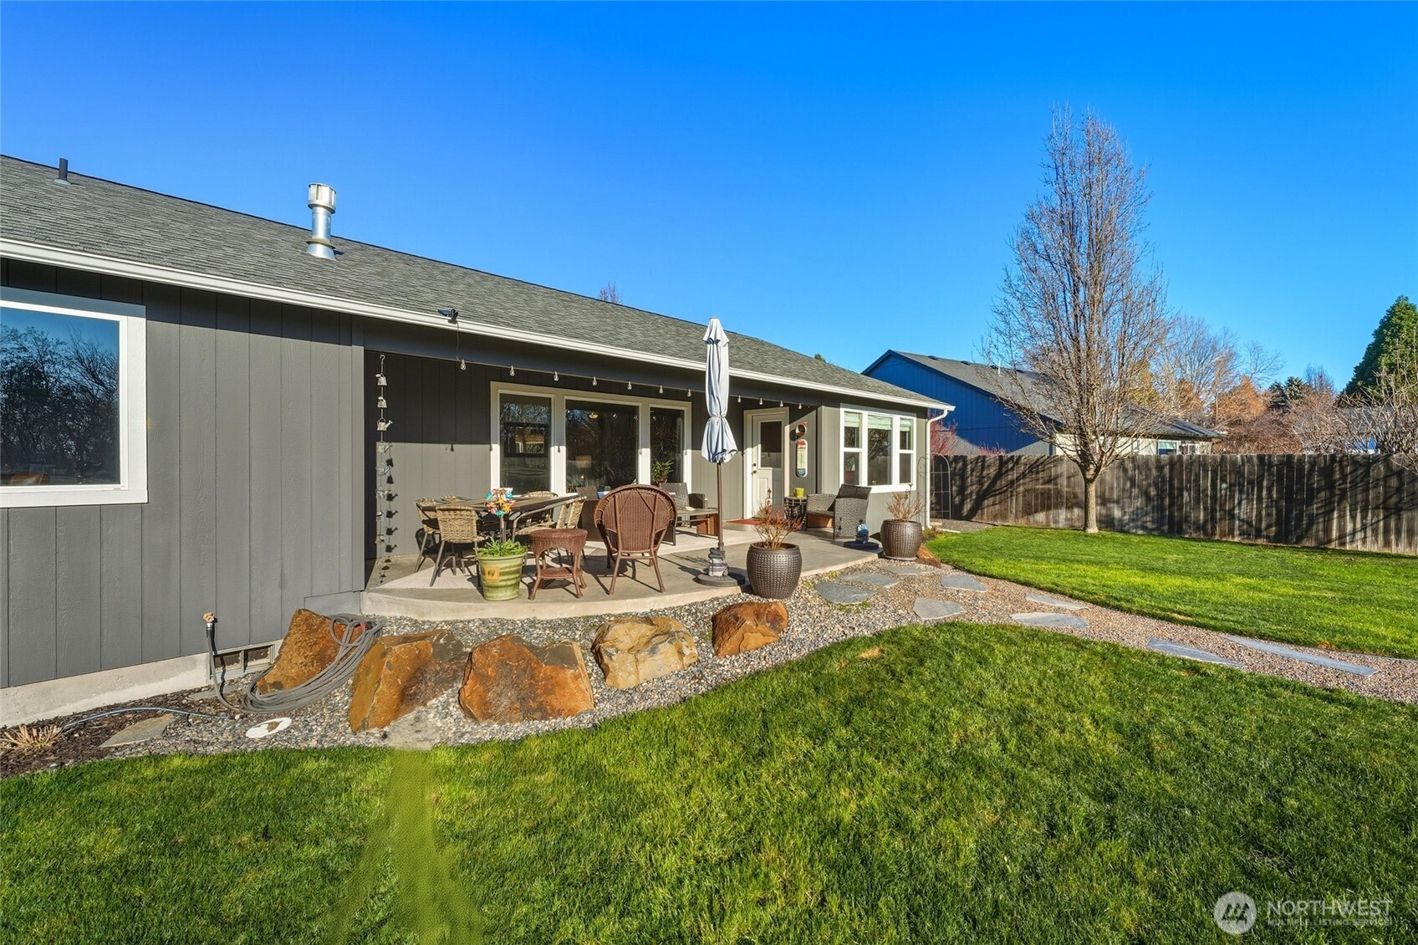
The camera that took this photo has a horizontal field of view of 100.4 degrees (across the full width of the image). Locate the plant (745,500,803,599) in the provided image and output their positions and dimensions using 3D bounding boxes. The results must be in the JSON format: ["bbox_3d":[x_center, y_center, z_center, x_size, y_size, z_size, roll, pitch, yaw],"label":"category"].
[{"bbox_3d":[0.612,0.700,5.530,0.520,0.880,0.520,0,1,6],"label":"plant"}]

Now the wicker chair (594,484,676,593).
[{"bbox_3d":[-0.700,0.577,5.500,0.750,0.940,0.880,0,1,-9],"label":"wicker chair"}]

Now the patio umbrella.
[{"bbox_3d":[0.080,-0.220,5.670,0.420,2.530,0.420,0,1,0],"label":"patio umbrella"}]

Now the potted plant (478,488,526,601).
[{"bbox_3d":[-1.754,0.598,5.000,0.430,0.910,0.430,0,1,-19],"label":"potted plant"}]

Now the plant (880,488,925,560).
[{"bbox_3d":[2.450,0.663,7.500,0.520,0.880,0.520,0,1,18],"label":"plant"}]

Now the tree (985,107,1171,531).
[{"bbox_3d":[8.950,-3.690,14.350,4.000,10.200,4.000,1,1,32],"label":"tree"}]

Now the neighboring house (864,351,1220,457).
[{"bbox_3d":[11.450,-1.550,24.500,11.800,5.750,12.100,-1,1,-33],"label":"neighboring house"}]

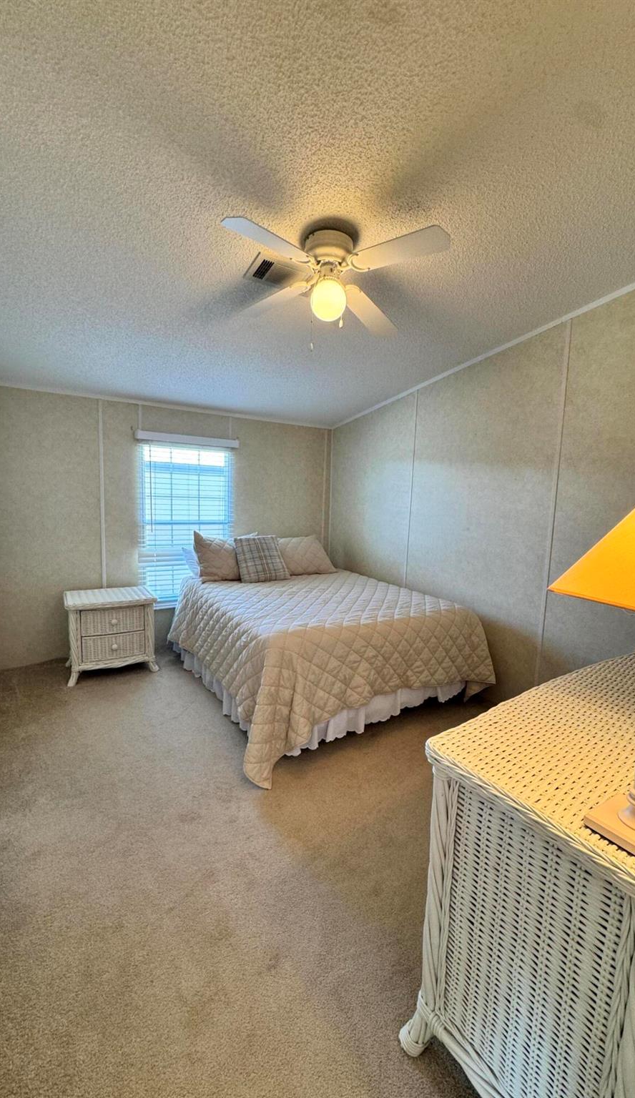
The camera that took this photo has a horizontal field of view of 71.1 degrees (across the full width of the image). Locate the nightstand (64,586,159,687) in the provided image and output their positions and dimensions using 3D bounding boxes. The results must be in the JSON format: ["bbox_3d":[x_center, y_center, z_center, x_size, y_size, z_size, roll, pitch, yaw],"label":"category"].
[{"bbox_3d":[-1.597,0.648,3.447,0.615,0.570,0.470,-2,7,-34],"label":"nightstand"}]

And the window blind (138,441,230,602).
[{"bbox_3d":[-1.150,-0.216,3.949,0.818,1.422,0.060,-1,7,-30],"label":"window blind"}]

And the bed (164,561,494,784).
[{"bbox_3d":[-0.068,0.640,3.373,1.702,0.665,2.136,-1,7,-30],"label":"bed"}]

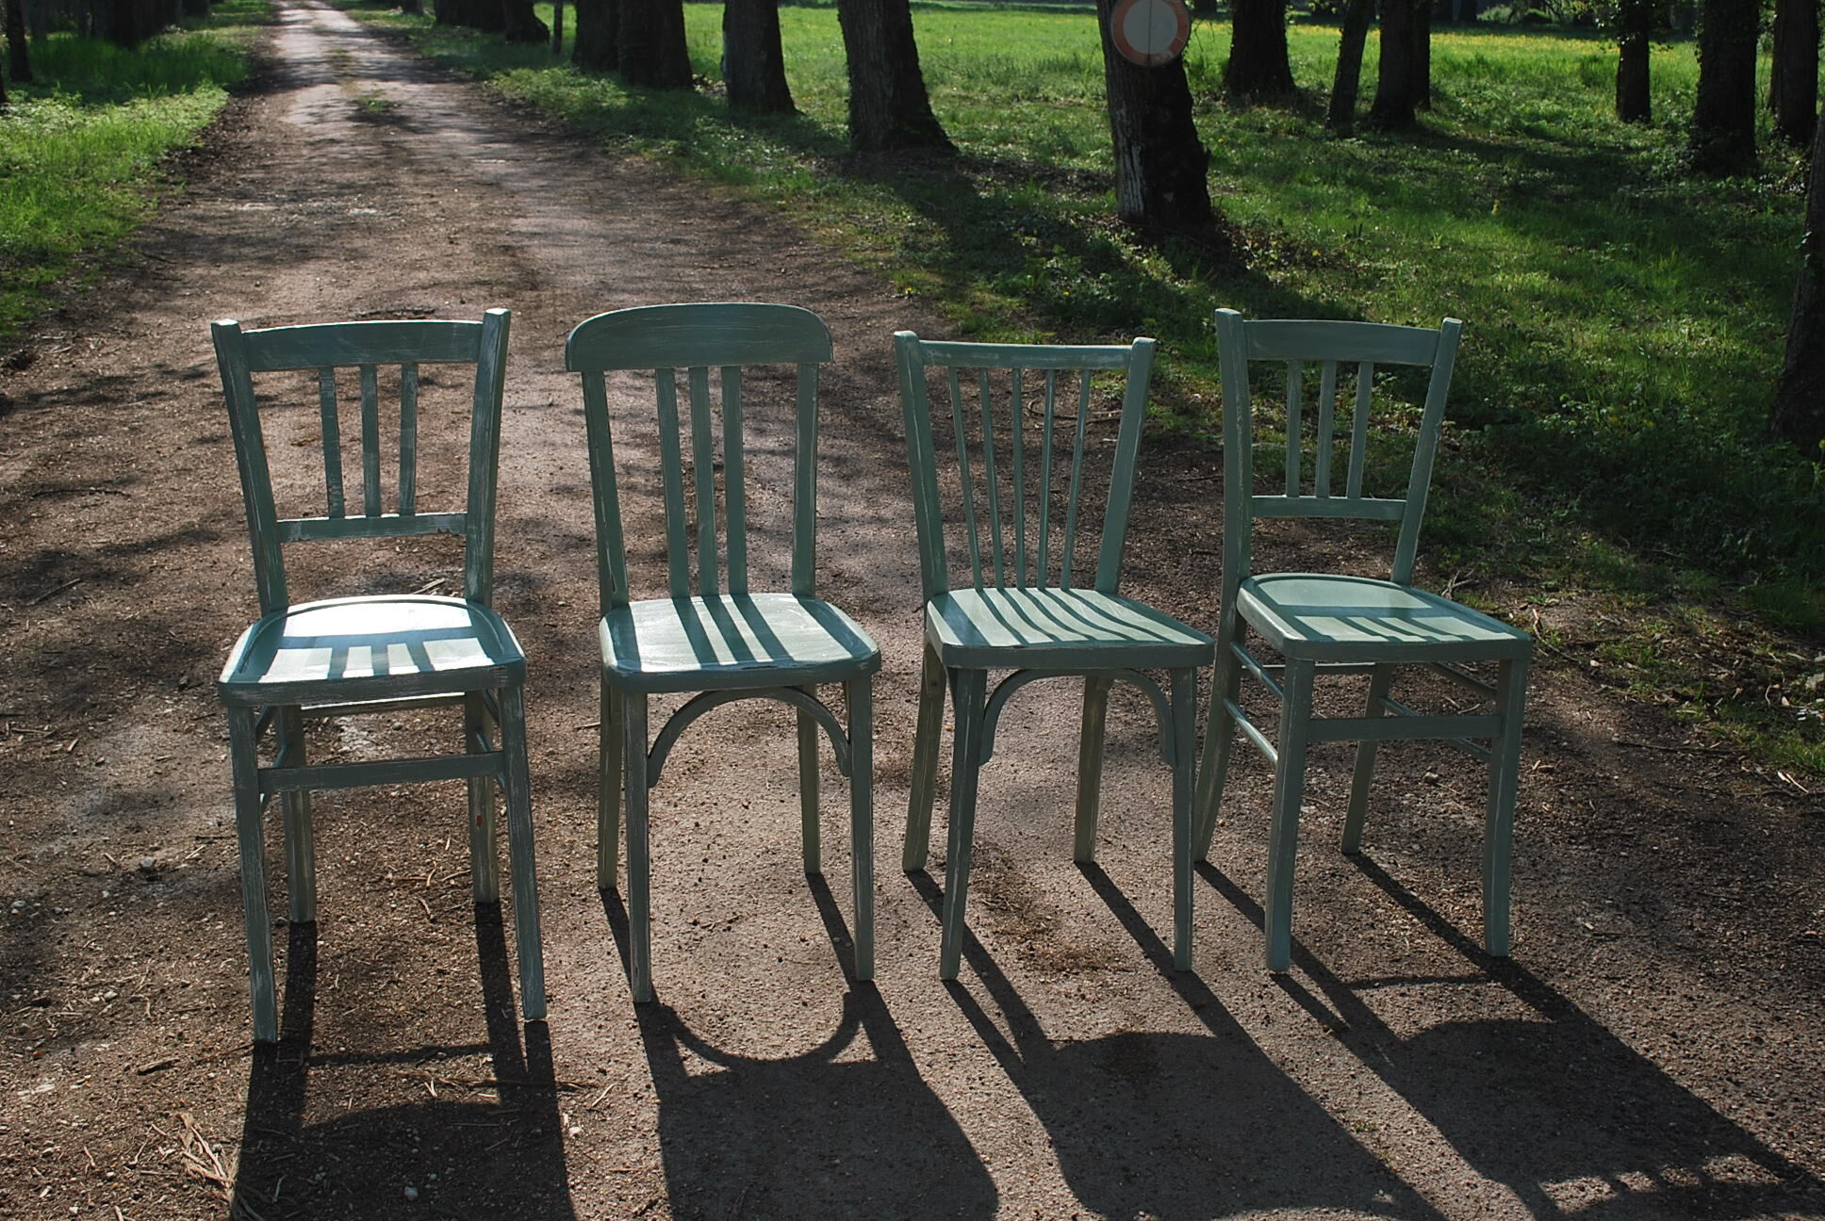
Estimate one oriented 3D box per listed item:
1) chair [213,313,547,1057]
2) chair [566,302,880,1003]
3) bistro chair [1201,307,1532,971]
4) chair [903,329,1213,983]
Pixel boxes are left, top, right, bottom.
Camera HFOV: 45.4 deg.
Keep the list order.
[{"bbox_3d":[-0.701,0.065,2.913,0.395,0.866,0.480,-2,14,-13],"label":"chair"},{"bbox_3d":[-0.255,0.036,3.053,0.380,0.875,0.474,-2,14,-13],"label":"chair"},{"bbox_3d":[0.630,0.020,3.181,0.380,0.867,0.473,-2,14,-12],"label":"bistro chair"},{"bbox_3d":[0.181,0.044,3.138,0.385,0.836,0.489,-1,13,-10],"label":"chair"}]

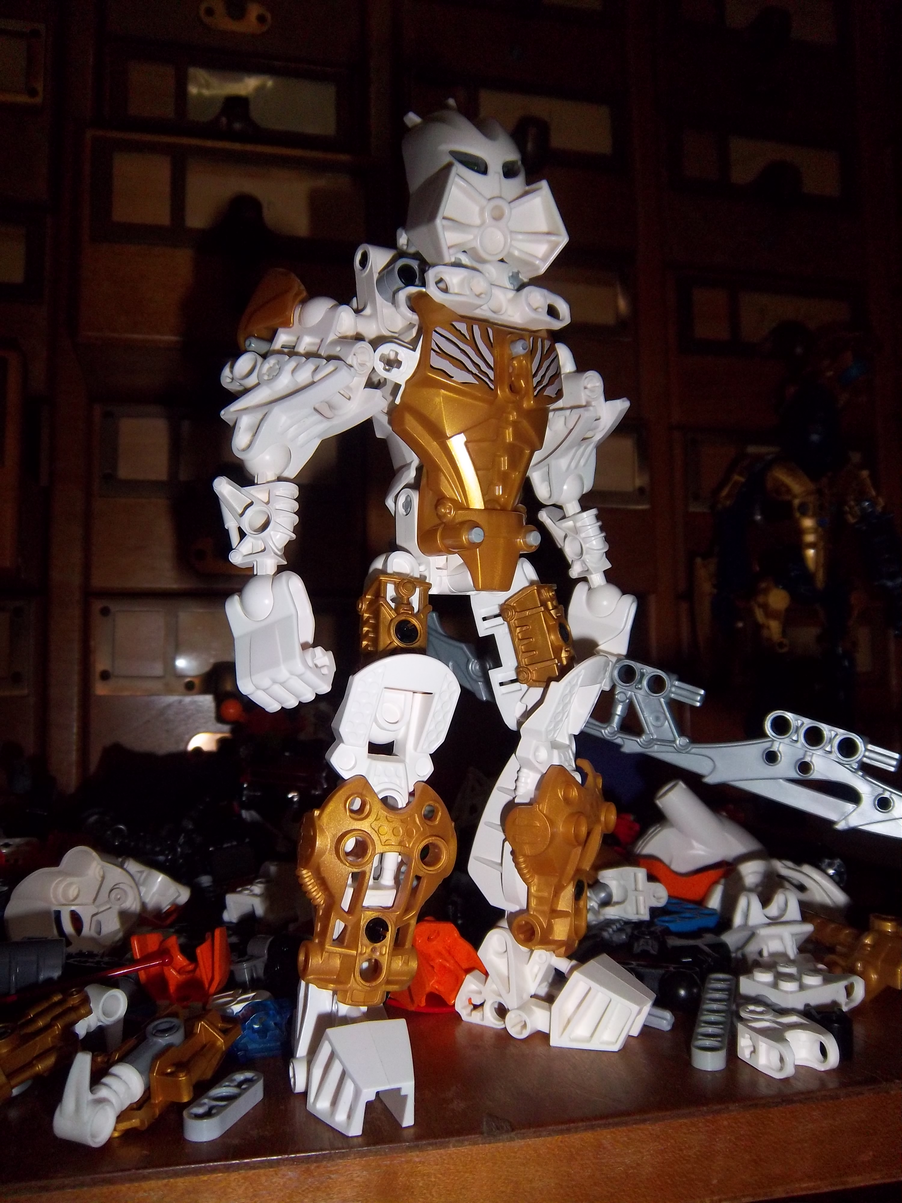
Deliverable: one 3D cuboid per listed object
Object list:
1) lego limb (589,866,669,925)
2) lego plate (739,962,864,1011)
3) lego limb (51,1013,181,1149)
[{"bbox_3d":[0.051,0.084,0.281,0.024,0.016,0.009,-3,-33,23],"label":"lego limb"},{"bbox_3d":[0.086,0.095,0.238,0.024,0.009,0.016,1,-5,-28],"label":"lego plate"},{"bbox_3d":[-0.063,0.088,0.186,0.012,0.015,0.030,-3,15,24],"label":"lego limb"}]

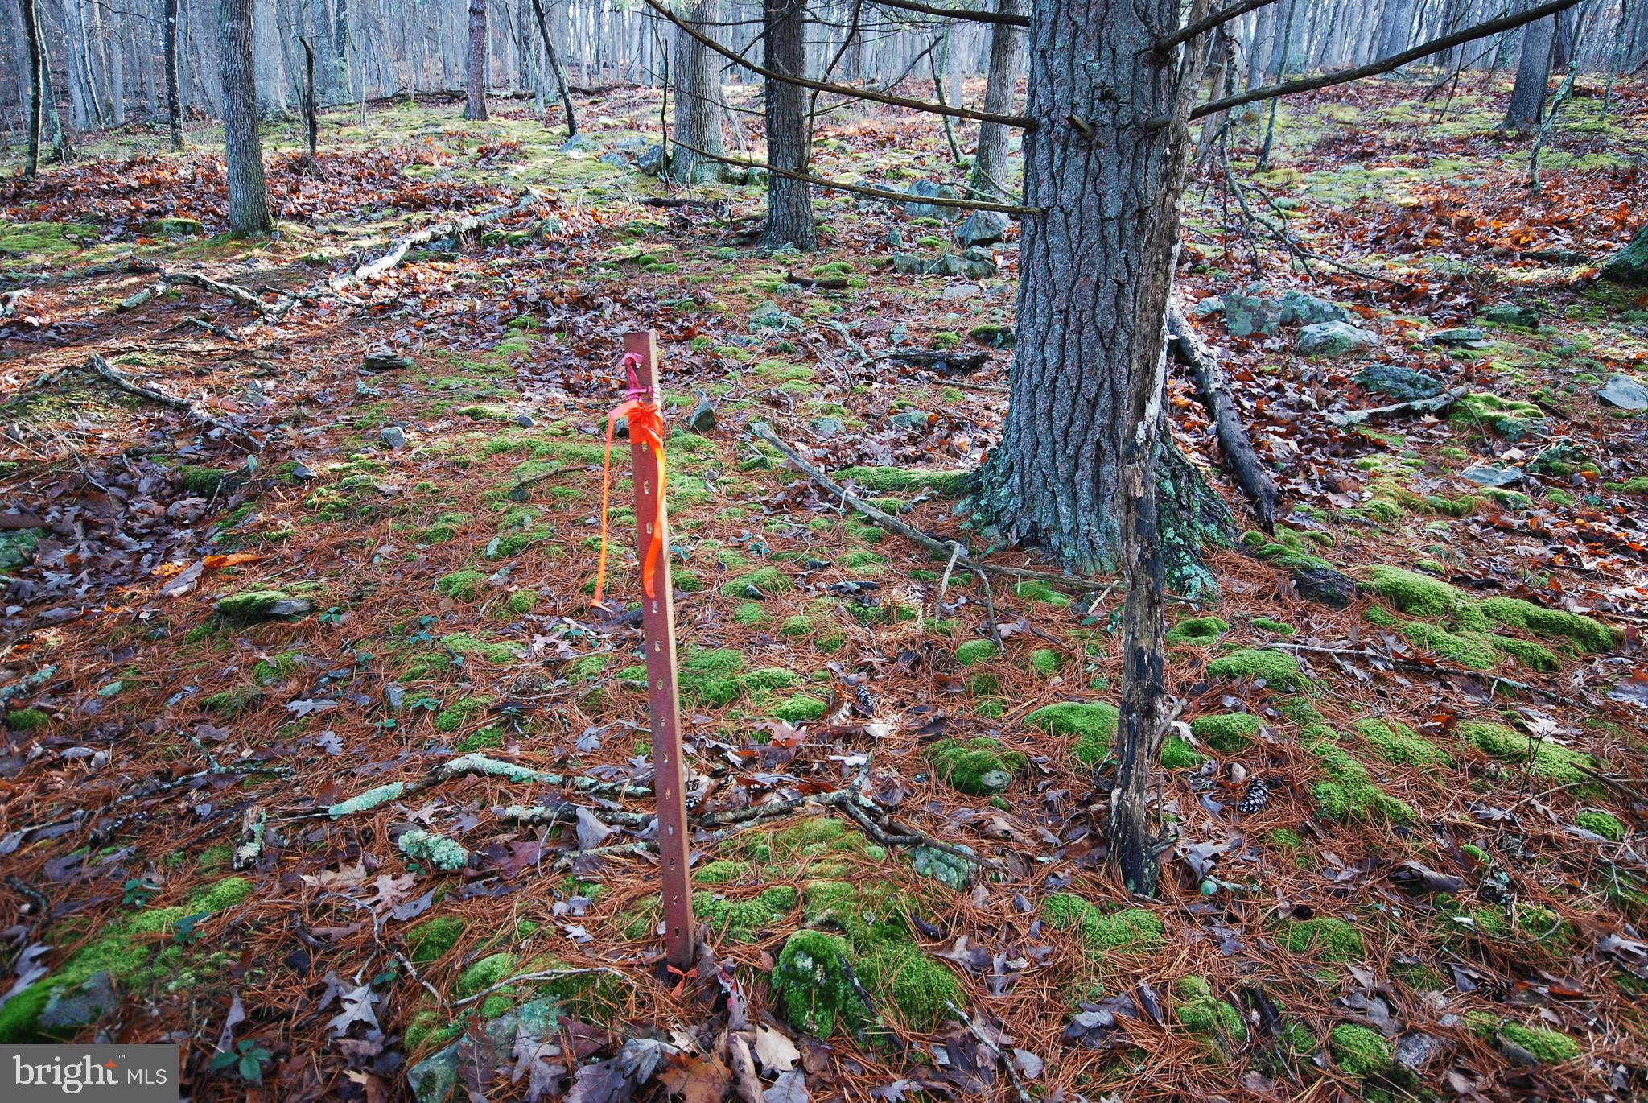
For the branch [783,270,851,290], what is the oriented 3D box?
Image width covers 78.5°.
[{"bbox_3d":[-0.049,-1.807,6.785,0.450,0.075,0.081,10,31,23],"label":"branch"}]

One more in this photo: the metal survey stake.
[{"bbox_3d":[-0.299,0.213,1.873,0.052,1.210,0.038,0,12,10],"label":"metal survey stake"}]

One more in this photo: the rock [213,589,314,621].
[{"bbox_3d":[-1.832,0.157,3.280,0.310,0.075,0.150,-6,13,-29],"label":"rock"}]

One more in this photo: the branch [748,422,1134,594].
[{"bbox_3d":[0.211,-0.192,3.685,0.288,0.090,1.921,-23,35,-33],"label":"branch"}]

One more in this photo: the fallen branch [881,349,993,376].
[{"bbox_3d":[0.561,-1.000,5.173,0.562,0.110,0.165,4,29,19],"label":"fallen branch"}]

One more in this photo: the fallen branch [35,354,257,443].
[{"bbox_3d":[-3.038,-0.642,4.441,1.718,0.135,0.321,21,33,33],"label":"fallen branch"}]

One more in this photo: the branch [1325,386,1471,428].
[{"bbox_3d":[2.626,-0.663,4.607,0.720,0.085,0.100,-12,15,-11],"label":"branch"}]

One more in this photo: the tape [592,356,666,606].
[{"bbox_3d":[-0.344,-0.124,1.785,0.125,0.445,0.065,2,11,10],"label":"tape"}]

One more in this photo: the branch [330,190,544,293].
[{"bbox_3d":[-3.138,-2.860,8.825,0.563,0.261,3.865,1,29,8],"label":"branch"}]

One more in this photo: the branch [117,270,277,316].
[{"bbox_3d":[-4.243,-1.779,6.967,1.194,0.220,0.385,2,28,10],"label":"branch"}]

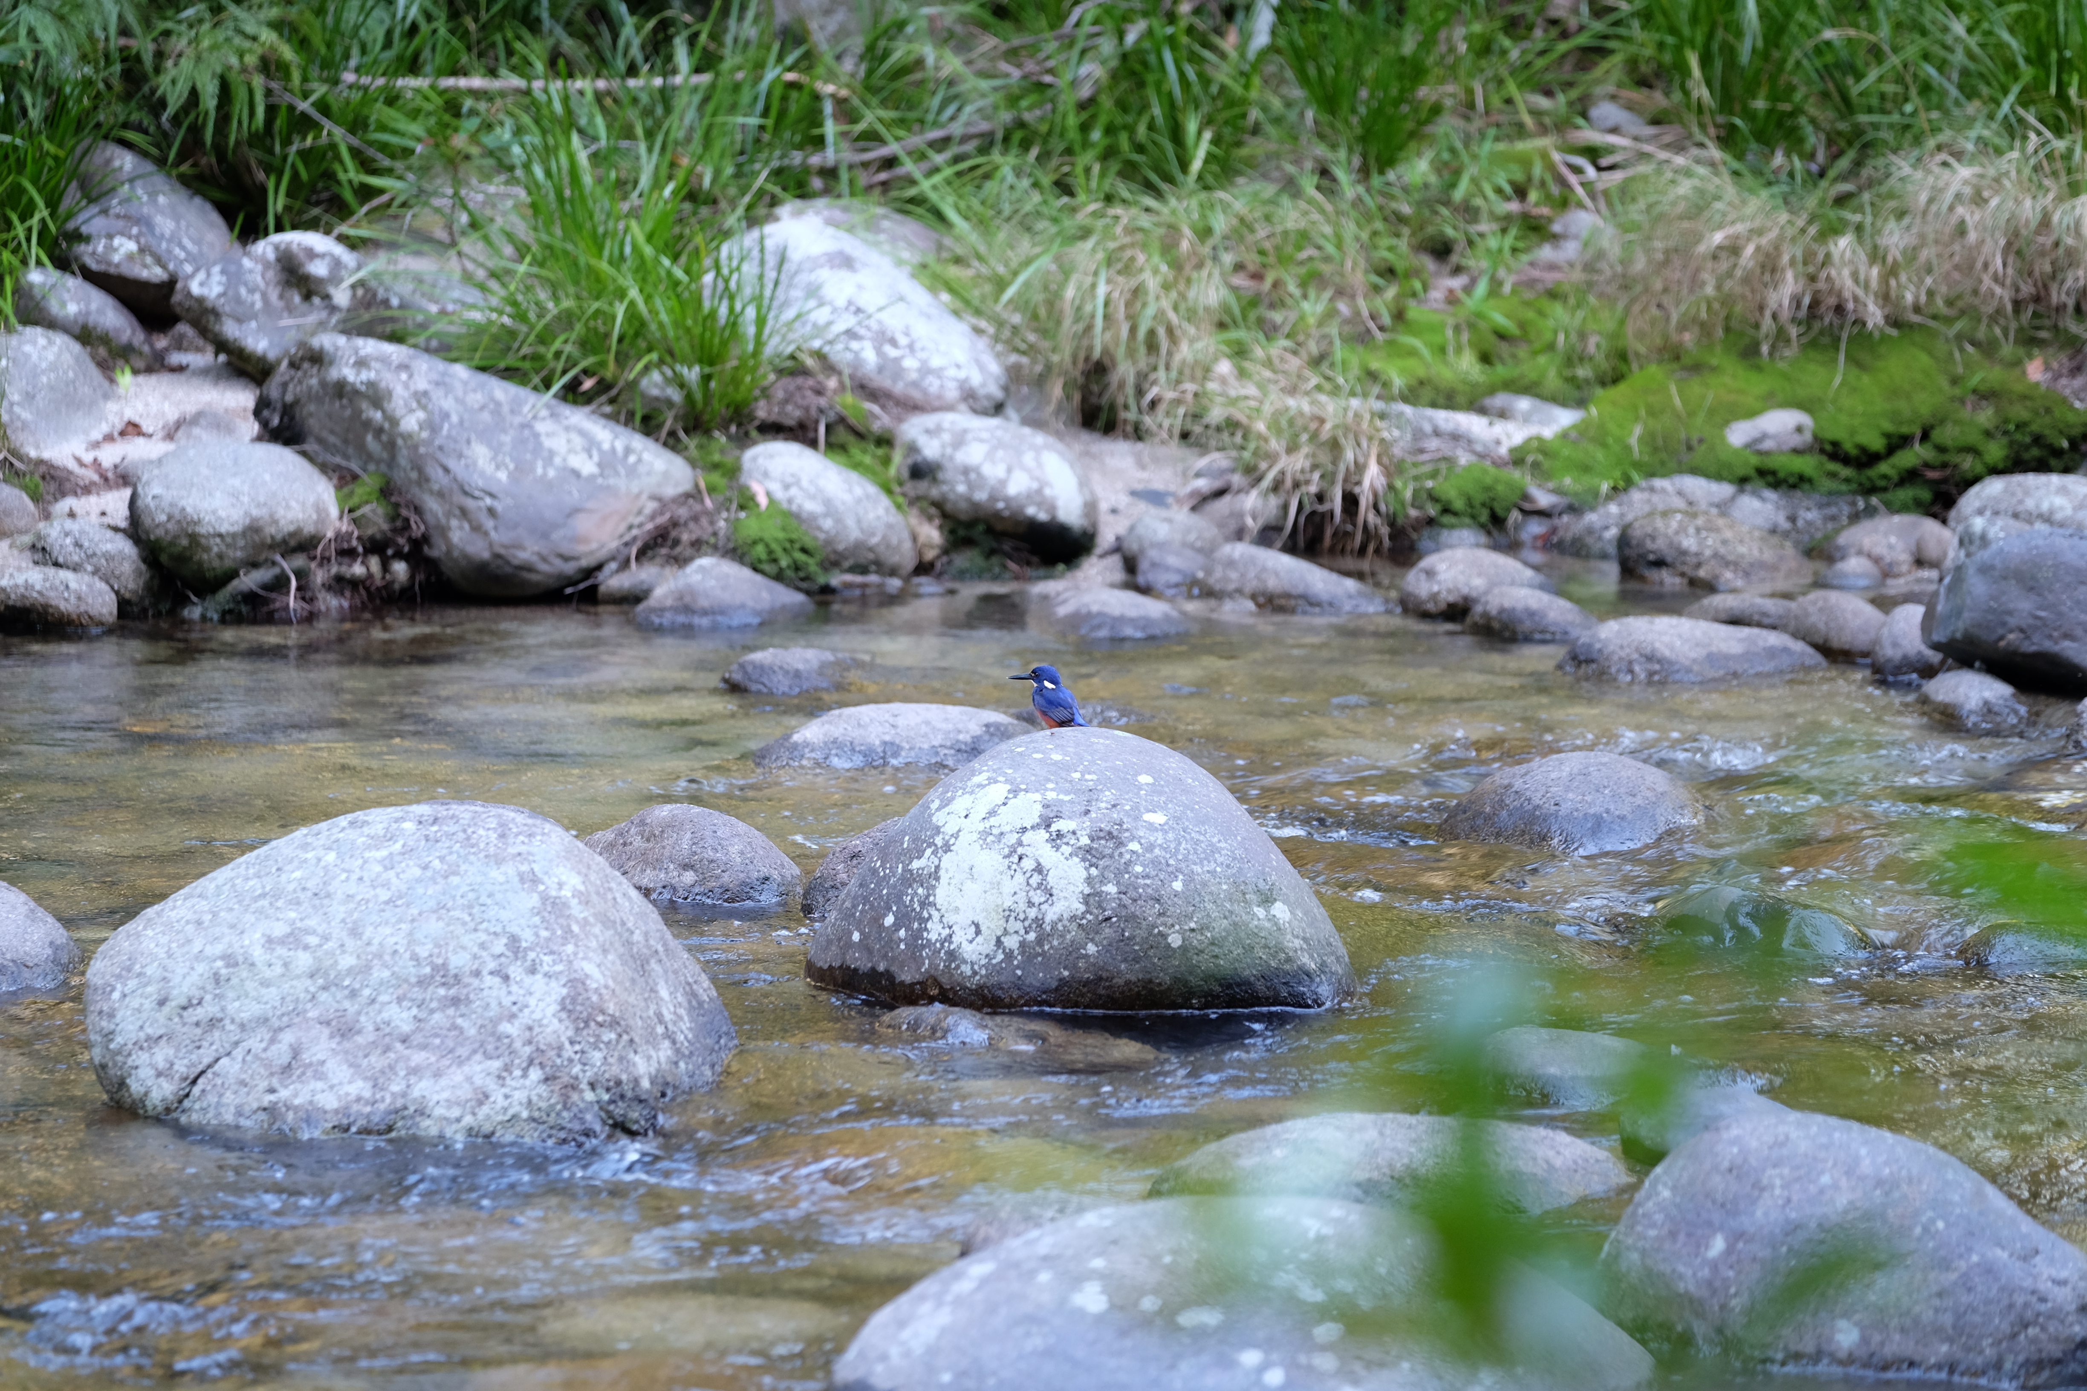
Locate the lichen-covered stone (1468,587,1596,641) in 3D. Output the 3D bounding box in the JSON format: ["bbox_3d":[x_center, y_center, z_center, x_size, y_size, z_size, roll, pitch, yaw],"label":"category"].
[{"bbox_3d":[0.926,-0.152,23.200,0.250,0.112,0.190,0,6,0],"label":"lichen-covered stone"}]

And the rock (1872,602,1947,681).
[{"bbox_3d":[1.608,-0.095,22.500,0.165,0.148,0.160,0,6,0],"label":"rock"}]

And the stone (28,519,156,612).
[{"bbox_3d":[-1.952,-0.261,24.950,0.264,0.196,0.210,0,6,0],"label":"stone"}]

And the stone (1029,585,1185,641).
[{"bbox_3d":[0.129,-0.153,23.250,0.300,0.100,0.220,0,6,0],"label":"stone"}]

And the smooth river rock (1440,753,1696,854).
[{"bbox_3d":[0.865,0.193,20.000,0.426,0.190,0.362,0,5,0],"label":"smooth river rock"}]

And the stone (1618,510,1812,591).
[{"bbox_3d":[1.404,-0.298,25.450,0.412,0.168,0.290,0,6,0],"label":"stone"}]

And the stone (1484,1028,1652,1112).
[{"bbox_3d":[0.708,0.509,16.500,0.234,0.114,0.187,0,5,0],"label":"stone"}]

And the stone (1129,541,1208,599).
[{"bbox_3d":[0.255,-0.251,24.700,0.169,0.115,0.135,0,5,0],"label":"stone"}]

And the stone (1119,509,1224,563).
[{"bbox_3d":[0.265,-0.305,25.000,0.218,0.149,0.185,0,5,0],"label":"stone"}]

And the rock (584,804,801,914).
[{"bbox_3d":[-0.554,0.269,19.100,0.353,0.190,0.300,0,5,0],"label":"rock"}]

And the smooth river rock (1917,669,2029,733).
[{"bbox_3d":[1.742,0.015,22.800,0.208,0.131,0.170,0,6,0],"label":"smooth river rock"}]

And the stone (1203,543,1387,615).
[{"bbox_3d":[0.488,-0.225,23.650,0.360,0.135,0.240,0,6,0],"label":"stone"}]

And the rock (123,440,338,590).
[{"bbox_3d":[-1.677,-0.371,25.200,0.435,0.297,0.330,0,6,0],"label":"rock"}]

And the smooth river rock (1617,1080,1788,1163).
[{"bbox_3d":[0.964,0.617,17.300,0.299,0.134,0.230,0,6,0],"label":"smooth river rock"}]

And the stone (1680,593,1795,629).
[{"bbox_3d":[1.409,-0.163,24.500,0.256,0.084,0.190,0,6,0],"label":"stone"}]

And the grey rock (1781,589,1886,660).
[{"bbox_3d":[1.536,-0.138,23.700,0.213,0.131,0.181,0,5,0],"label":"grey rock"}]

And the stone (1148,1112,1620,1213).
[{"bbox_3d":[0.443,0.635,15.600,0.625,0.180,0.469,0,5,0],"label":"stone"}]

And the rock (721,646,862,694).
[{"bbox_3d":[-0.473,-0.034,22.800,0.266,0.110,0.199,0,5,0],"label":"rock"}]

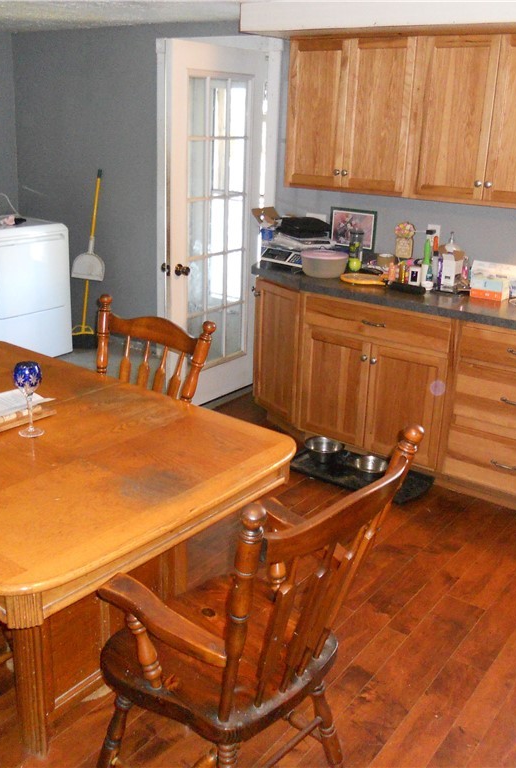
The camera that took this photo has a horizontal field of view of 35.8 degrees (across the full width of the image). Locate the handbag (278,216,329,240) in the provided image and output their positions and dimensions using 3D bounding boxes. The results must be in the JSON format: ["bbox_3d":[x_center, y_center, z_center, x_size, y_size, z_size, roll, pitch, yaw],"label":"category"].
[{"bbox_3d":[0.266,-0.895,4.556,0.300,0.100,0.200,14,22,33],"label":"handbag"}]

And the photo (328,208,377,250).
[{"bbox_3d":[0.532,-0.884,4.567,0.290,0.232,0.025,14,22,33],"label":"photo"}]

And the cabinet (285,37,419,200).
[{"bbox_3d":[0.550,-1.406,4.206,0.752,0.762,0.330,14,22,33],"label":"cabinet"}]

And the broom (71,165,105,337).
[{"bbox_3d":[-1.236,-0.887,5.828,0.220,1.370,0.110,25,25,29],"label":"broom"}]

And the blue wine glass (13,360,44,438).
[{"bbox_3d":[-0.705,0.044,2.456,0.086,0.228,0.086,2,18,-1],"label":"blue wine glass"}]

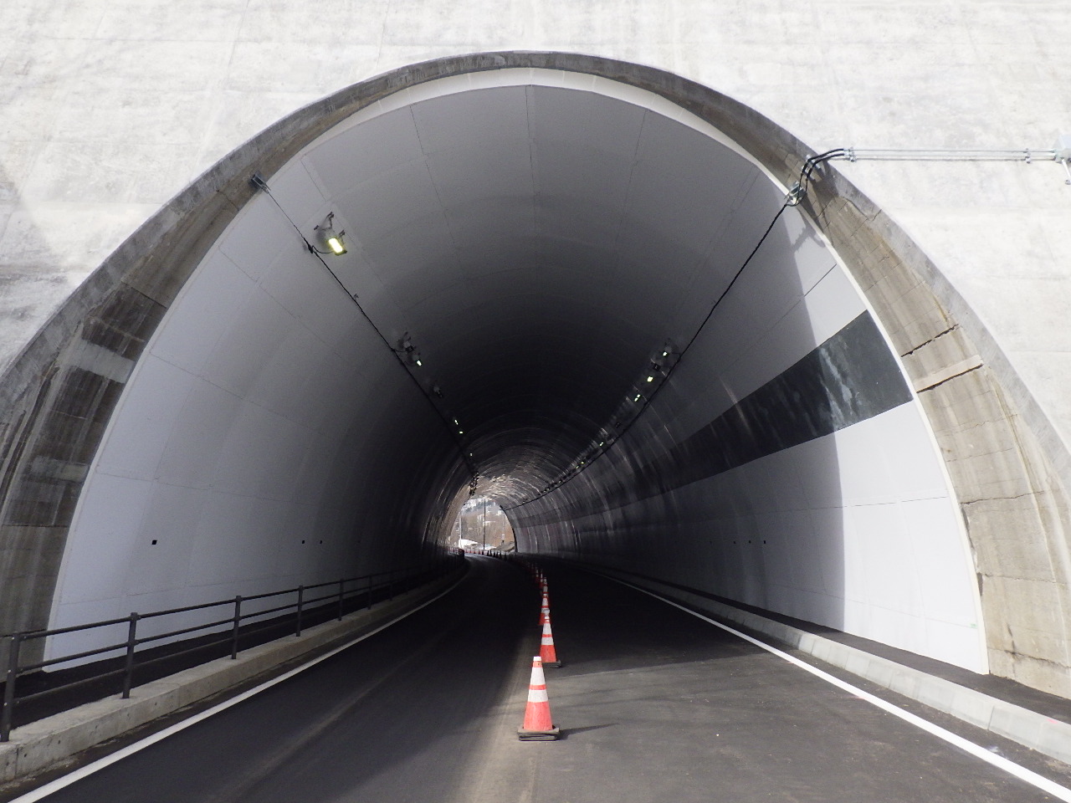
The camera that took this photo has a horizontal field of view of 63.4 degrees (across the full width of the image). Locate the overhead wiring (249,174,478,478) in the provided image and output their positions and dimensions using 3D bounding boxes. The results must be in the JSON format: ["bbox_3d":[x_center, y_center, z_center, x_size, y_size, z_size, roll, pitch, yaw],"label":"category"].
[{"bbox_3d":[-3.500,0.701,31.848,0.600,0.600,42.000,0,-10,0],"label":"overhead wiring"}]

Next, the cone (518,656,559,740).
[{"bbox_3d":[0.027,2.700,7.930,0.370,0.700,0.370,0,-10,0],"label":"cone"}]

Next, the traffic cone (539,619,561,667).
[{"bbox_3d":[0.192,3.515,12.700,0.370,0.700,0.370,0,-10,0],"label":"traffic cone"}]

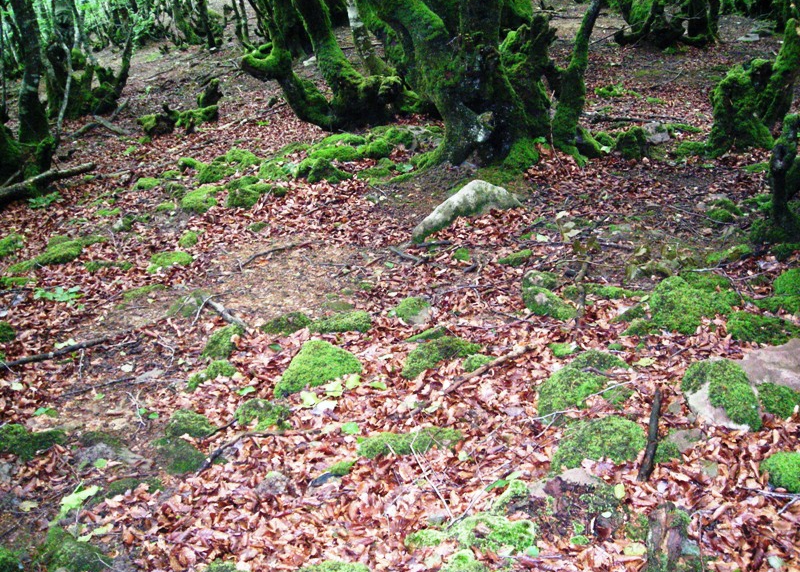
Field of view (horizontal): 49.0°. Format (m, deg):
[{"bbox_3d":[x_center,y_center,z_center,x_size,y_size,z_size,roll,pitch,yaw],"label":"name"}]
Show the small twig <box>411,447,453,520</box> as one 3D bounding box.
[{"bbox_3d":[0.096,0.629,2.841,0.017,0.015,0.458,-5,19,-14],"label":"small twig"}]

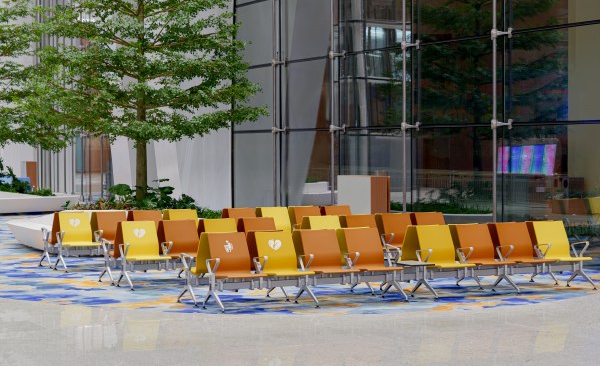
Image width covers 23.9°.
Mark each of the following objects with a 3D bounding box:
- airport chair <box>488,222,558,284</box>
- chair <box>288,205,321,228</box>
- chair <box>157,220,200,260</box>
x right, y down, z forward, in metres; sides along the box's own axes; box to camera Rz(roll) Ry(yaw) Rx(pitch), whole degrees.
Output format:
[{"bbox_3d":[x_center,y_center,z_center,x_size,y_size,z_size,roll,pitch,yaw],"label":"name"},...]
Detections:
[{"bbox_3d":[2.833,0.951,18.188,0.612,0.852,0.750,-1,2,-27],"label":"airport chair"},{"bbox_3d":[0.248,0.826,23.406,0.576,0.859,0.620,-1,2,-27],"label":"chair"},{"bbox_3d":[-1.521,0.944,19.201,0.576,0.859,0.620,-1,2,-26],"label":"chair"}]

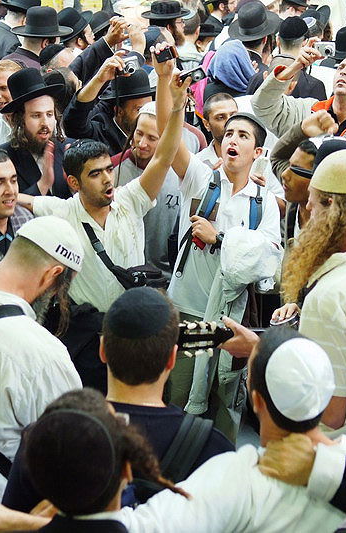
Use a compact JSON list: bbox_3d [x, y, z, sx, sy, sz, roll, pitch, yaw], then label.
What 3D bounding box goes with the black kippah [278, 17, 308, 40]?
[{"bbox_3d":[0.687,-1.353,5.950,0.165,0.110,0.170,2,32,5],"label":"black kippah"}]

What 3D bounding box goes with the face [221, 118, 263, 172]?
[{"bbox_3d":[0.249,-0.444,3.800,0.150,0.200,0.130,18,5,34],"label":"face"}]

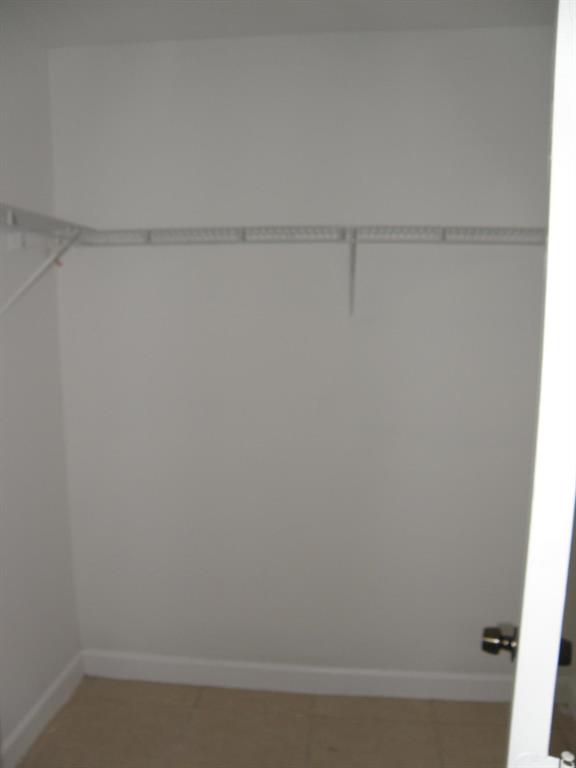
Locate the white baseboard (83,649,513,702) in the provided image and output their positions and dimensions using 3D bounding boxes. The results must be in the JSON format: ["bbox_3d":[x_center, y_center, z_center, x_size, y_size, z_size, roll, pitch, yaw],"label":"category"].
[{"bbox_3d":[0.074,1.181,2.307,1.860,0.107,0.018,1,8,6],"label":"white baseboard"}]

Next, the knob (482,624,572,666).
[{"bbox_3d":[0.445,0.490,1.077,0.155,0.065,0.065,3,9,21],"label":"knob"}]

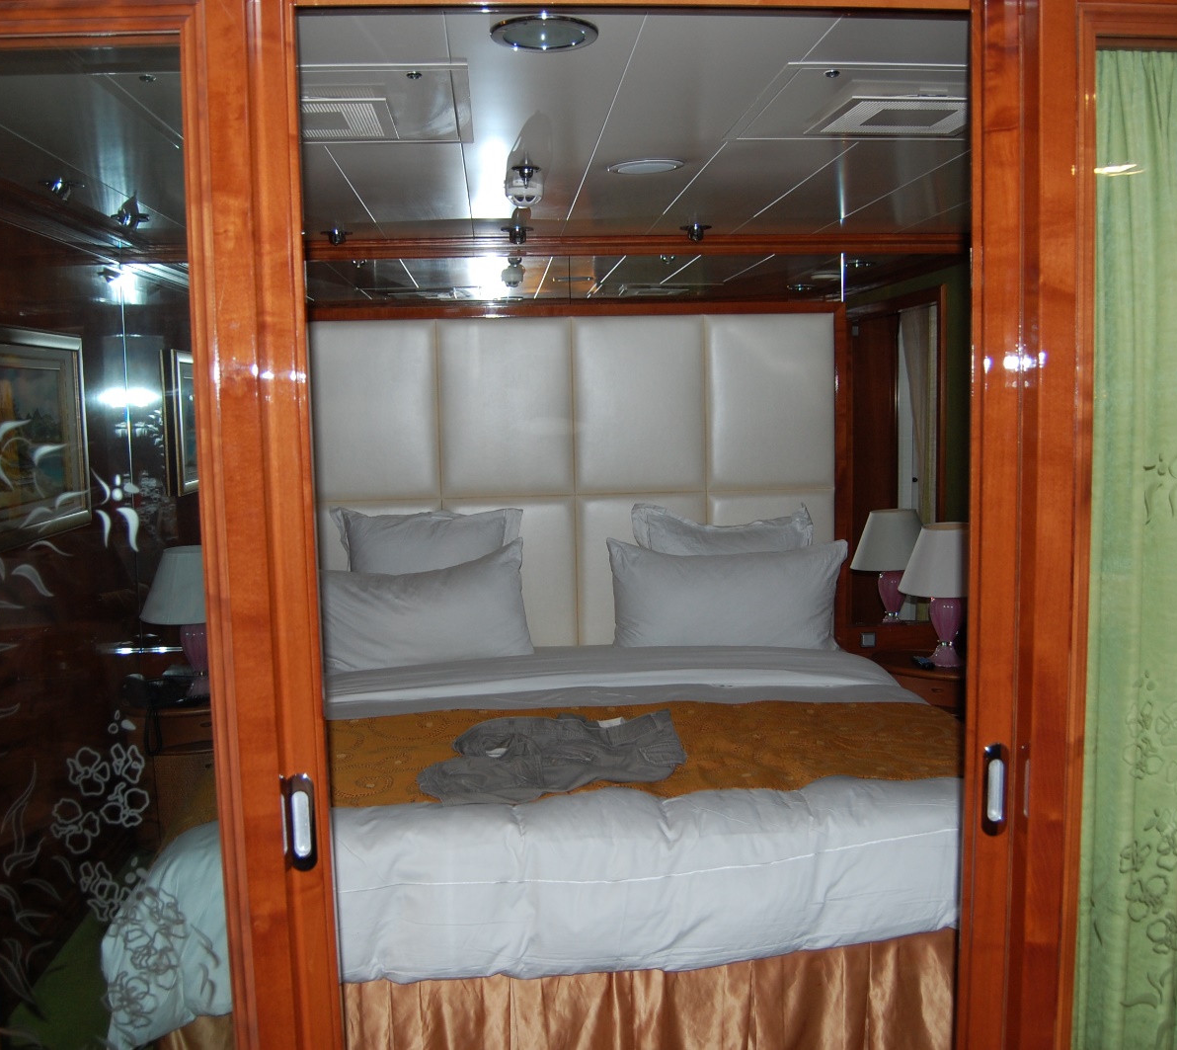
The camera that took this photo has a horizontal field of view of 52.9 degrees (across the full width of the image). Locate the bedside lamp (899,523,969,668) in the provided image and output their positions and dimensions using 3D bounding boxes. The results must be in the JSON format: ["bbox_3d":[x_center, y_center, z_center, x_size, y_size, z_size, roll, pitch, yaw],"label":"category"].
[{"bbox_3d":[1.278,0.255,4.229,0.345,0.505,0.345,-1,6,-4],"label":"bedside lamp"}]

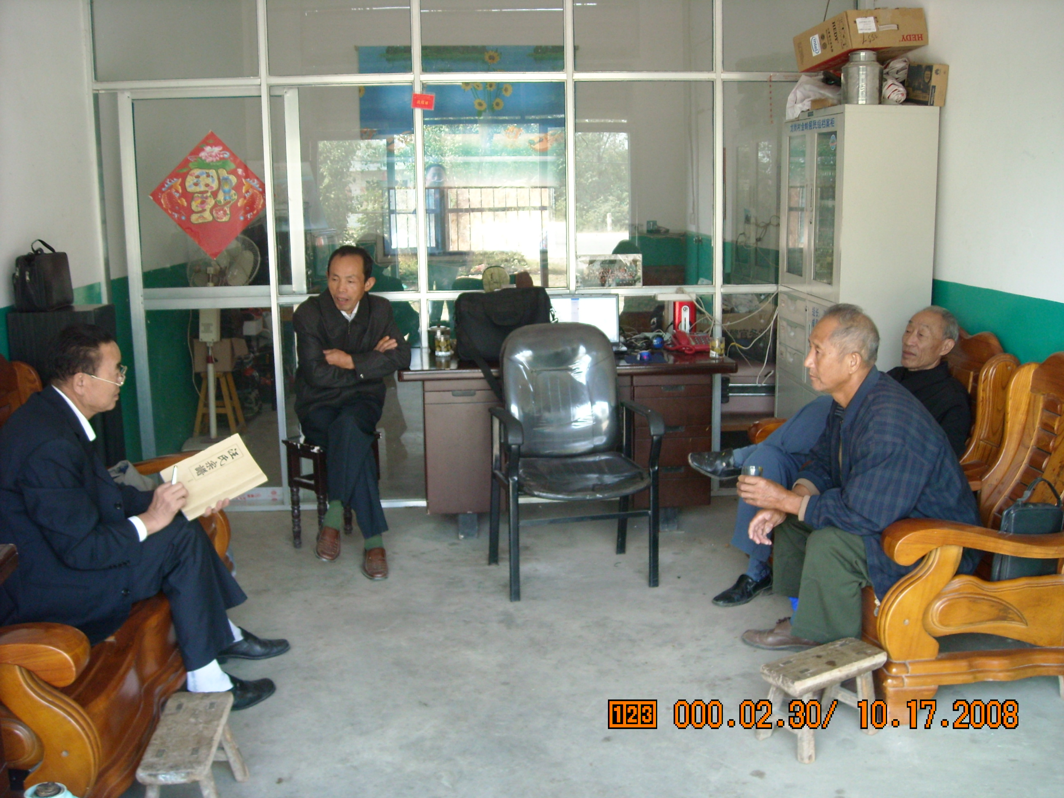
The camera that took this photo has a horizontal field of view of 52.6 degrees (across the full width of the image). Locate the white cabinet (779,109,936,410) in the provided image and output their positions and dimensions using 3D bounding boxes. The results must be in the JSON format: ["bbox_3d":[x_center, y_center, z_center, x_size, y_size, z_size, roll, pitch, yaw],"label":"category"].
[{"bbox_3d":[1.389,-0.327,4.722,0.390,1.795,0.900,-1,10,-2],"label":"white cabinet"}]

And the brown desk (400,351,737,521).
[{"bbox_3d":[0.154,0.187,4.868,1.410,0.780,0.690,-1,10,-2],"label":"brown desk"}]

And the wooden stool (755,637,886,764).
[{"bbox_3d":[0.793,0.814,2.931,0.350,0.225,0.170,-7,12,-30],"label":"wooden stool"}]

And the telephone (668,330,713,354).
[{"bbox_3d":[0.742,-0.273,4.901,0.200,0.090,0.190,-1,10,-2],"label":"telephone"}]

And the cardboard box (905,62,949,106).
[{"bbox_3d":[1.535,-1.225,4.216,0.160,0.160,0.100,-1,10,-2],"label":"cardboard box"}]

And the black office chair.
[{"bbox_3d":[0.136,0.215,4.196,0.610,0.970,0.620,-3,11,-13],"label":"black office chair"}]

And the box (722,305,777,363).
[{"bbox_3d":[1.086,-0.369,5.741,0.420,0.280,0.340,-1,10,-2],"label":"box"}]

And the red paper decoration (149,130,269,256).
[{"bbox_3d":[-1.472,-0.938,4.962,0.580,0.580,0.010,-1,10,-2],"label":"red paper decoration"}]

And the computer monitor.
[{"bbox_3d":[0.237,-0.367,4.967,0.340,0.235,0.050,-1,2,-2],"label":"computer monitor"}]

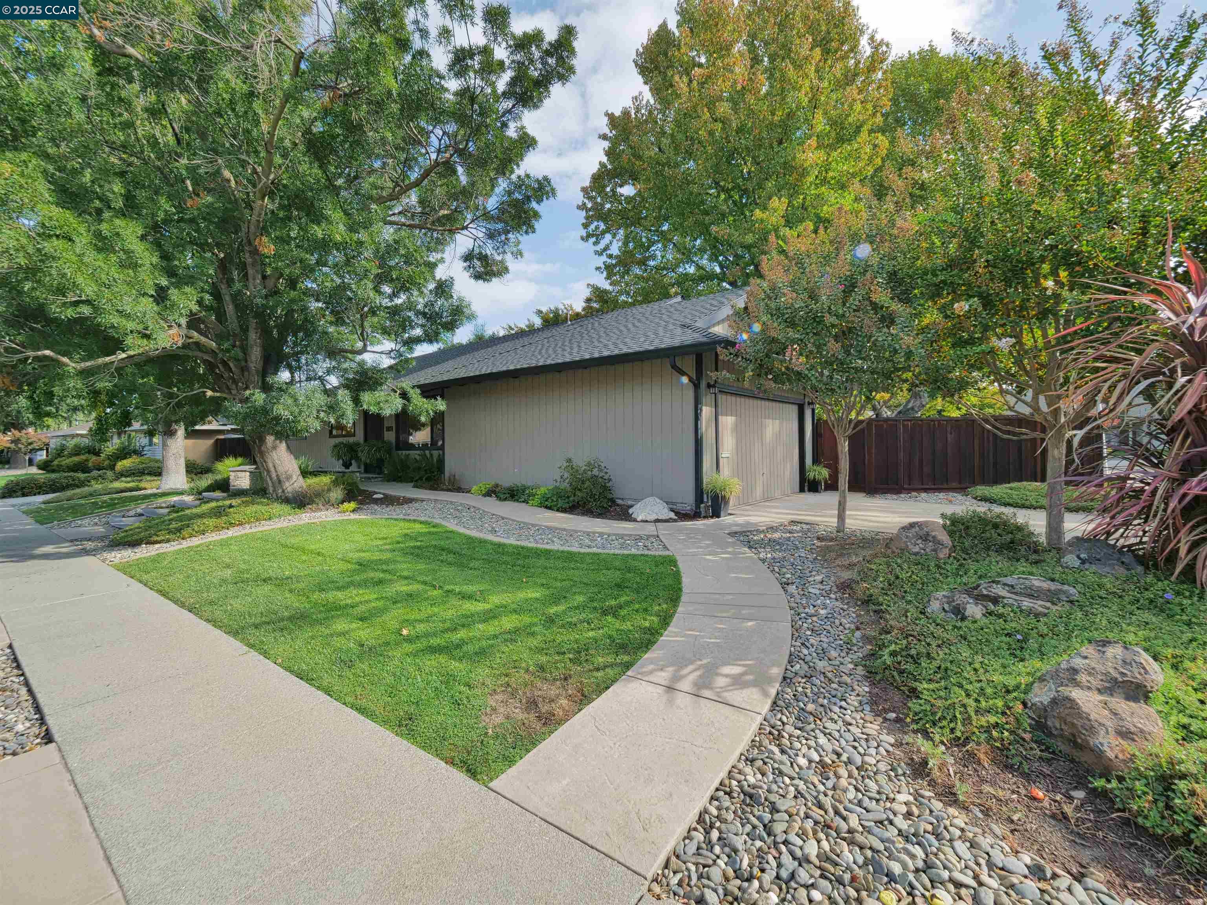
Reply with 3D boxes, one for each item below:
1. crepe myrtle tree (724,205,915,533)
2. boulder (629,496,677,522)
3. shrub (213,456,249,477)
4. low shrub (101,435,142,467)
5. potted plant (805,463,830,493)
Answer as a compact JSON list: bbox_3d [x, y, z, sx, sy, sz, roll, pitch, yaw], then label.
[{"bbox_3d":[3.080,-1.220,7.150,2.600,4.750,2.600,0,1,41],"label":"crepe myrtle tree"},{"bbox_3d":[0.815,0.940,8.100,0.870,0.400,0.580,0,1,38],"label":"boulder"},{"bbox_3d":[-12.990,0.530,17.000,1.050,0.820,1.050,0,1,38],"label":"shrub"},{"bbox_3d":[-26.400,0.020,26.800,1.750,1.900,1.750,0,1,38],"label":"low shrub"},{"bbox_3d":[5.090,0.605,11.600,0.570,0.700,0.570,0,1,41],"label":"potted plant"}]

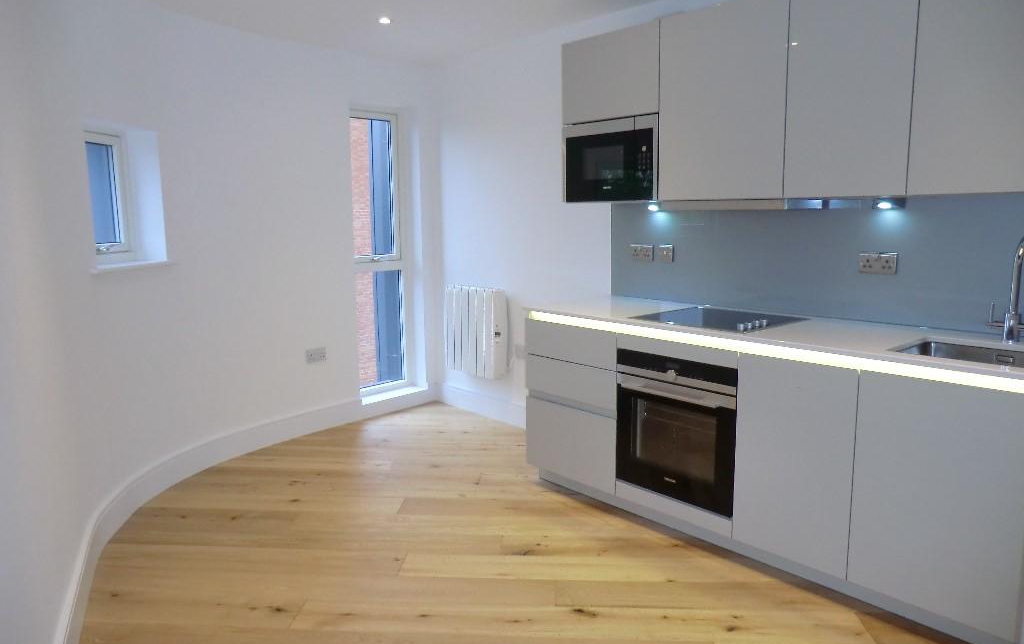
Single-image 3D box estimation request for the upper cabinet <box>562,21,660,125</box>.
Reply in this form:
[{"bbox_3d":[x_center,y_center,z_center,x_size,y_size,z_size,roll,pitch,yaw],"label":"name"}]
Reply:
[{"bbox_3d":[0.585,-1.188,3.490,0.341,0.400,0.599,-9,12,-41],"label":"upper cabinet"}]

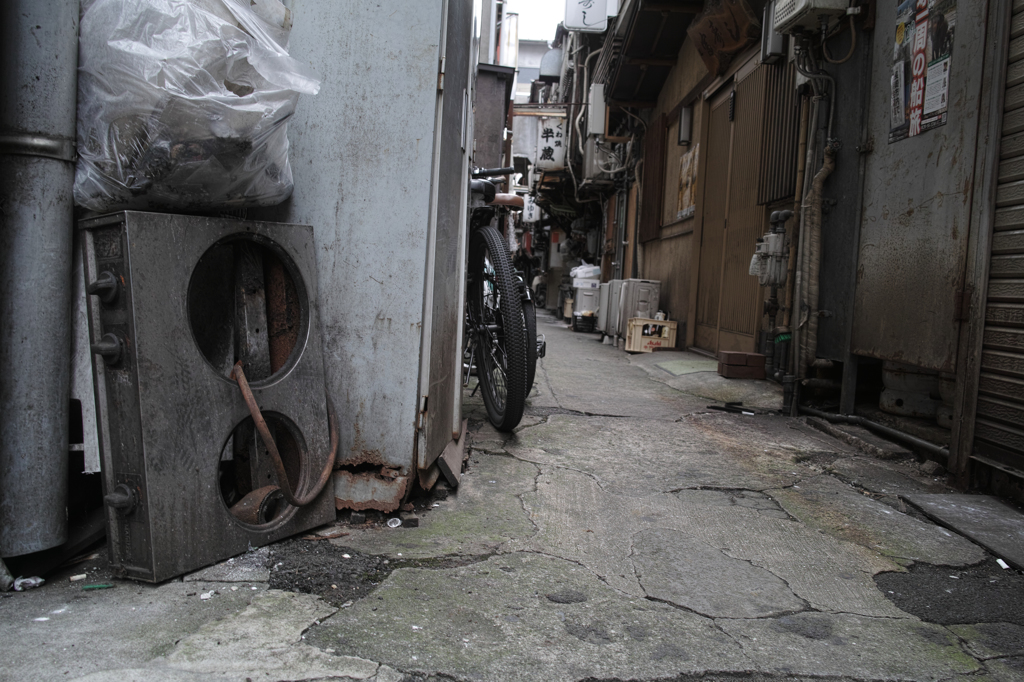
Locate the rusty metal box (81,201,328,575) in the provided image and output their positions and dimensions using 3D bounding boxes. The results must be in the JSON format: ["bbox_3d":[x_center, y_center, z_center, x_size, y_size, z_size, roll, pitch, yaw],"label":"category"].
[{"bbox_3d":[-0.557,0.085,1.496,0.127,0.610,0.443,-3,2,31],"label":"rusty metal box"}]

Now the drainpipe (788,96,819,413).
[{"bbox_3d":[1.345,-0.396,3.651,0.040,1.440,0.040,3,4,-1],"label":"drainpipe"}]

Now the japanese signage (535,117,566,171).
[{"bbox_3d":[0.544,-2.737,11.110,0.390,0.710,0.220,3,4,-1],"label":"japanese signage"}]

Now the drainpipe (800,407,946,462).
[{"bbox_3d":[1.427,0.338,3.198,0.090,0.050,0.963,2,4,-7],"label":"drainpipe"}]

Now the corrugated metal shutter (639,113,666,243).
[{"bbox_3d":[1.394,-1.598,7.956,0.070,1.200,0.930,3,4,-1],"label":"corrugated metal shutter"}]

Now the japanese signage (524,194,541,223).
[{"bbox_3d":[0.458,-3.003,18.100,0.360,0.630,0.200,3,4,-1],"label":"japanese signage"}]

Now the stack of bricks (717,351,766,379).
[{"bbox_3d":[1.256,0.131,4.352,0.210,0.126,0.200,3,4,-1],"label":"stack of bricks"}]

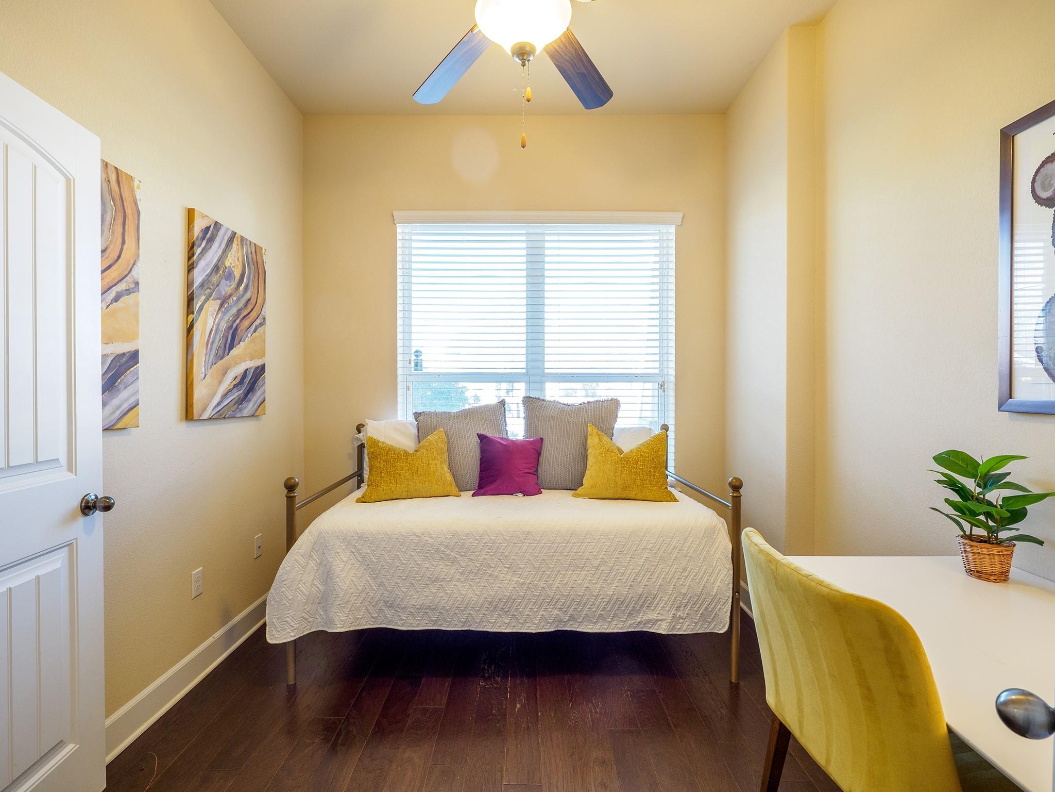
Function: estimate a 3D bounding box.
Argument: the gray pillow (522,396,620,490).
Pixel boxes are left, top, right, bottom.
[{"bbox_3d":[0.256,0.287,2.915,0.550,0.540,0.170,0,-14,0],"label":"gray pillow"}]

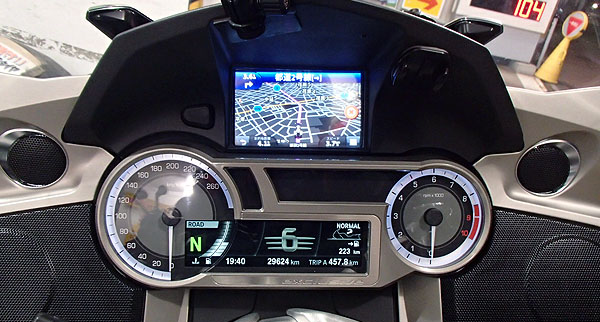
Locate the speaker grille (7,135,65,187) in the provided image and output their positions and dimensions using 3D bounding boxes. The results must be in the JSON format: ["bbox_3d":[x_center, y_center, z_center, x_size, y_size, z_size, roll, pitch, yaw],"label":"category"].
[{"bbox_3d":[-0.204,-0.001,0.346,0.042,0.041,0.008,-17,2,-39],"label":"speaker grille"}]

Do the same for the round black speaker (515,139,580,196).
[{"bbox_3d":[0.197,0.005,0.354,0.049,0.047,0.017,20,4,39],"label":"round black speaker"}]

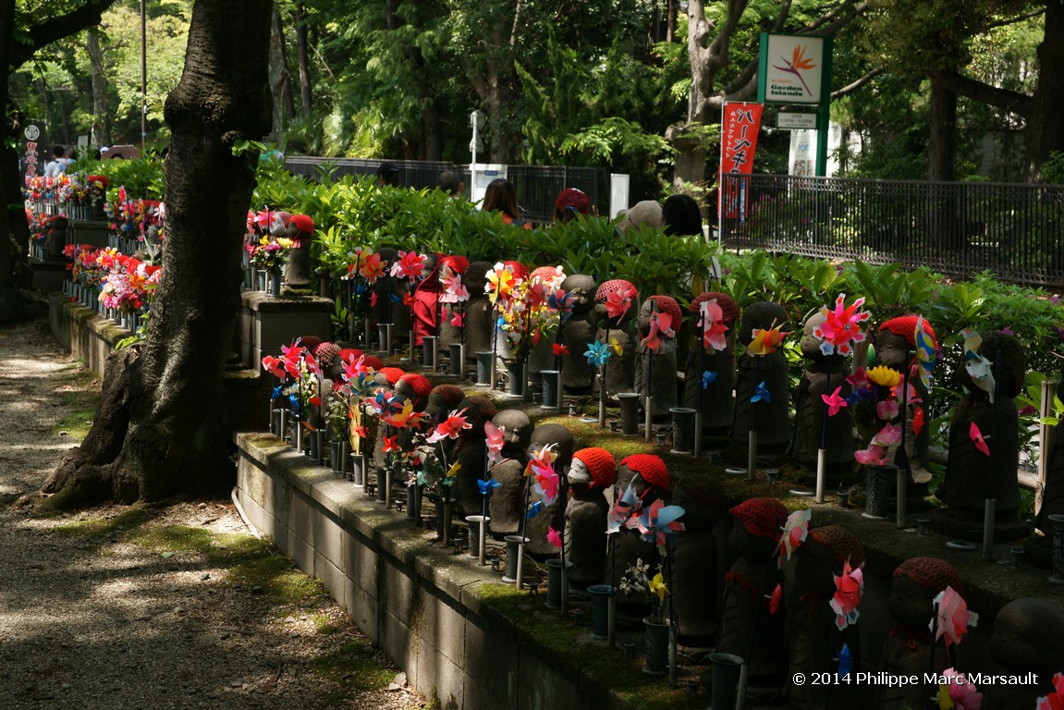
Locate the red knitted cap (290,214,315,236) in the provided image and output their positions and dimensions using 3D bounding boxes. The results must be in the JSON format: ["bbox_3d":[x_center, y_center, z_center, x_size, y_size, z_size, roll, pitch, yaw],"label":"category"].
[{"bbox_3d":[-1.324,-0.747,8.500,0.140,0.118,0.135,1,6,0],"label":"red knitted cap"}]

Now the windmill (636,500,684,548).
[{"bbox_3d":[0.303,0.408,3.550,0.128,0.128,0.045,2,7,14],"label":"windmill"}]

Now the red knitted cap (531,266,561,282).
[{"bbox_3d":[0.058,-0.295,5.650,0.140,0.105,0.140,0,7,0],"label":"red knitted cap"}]

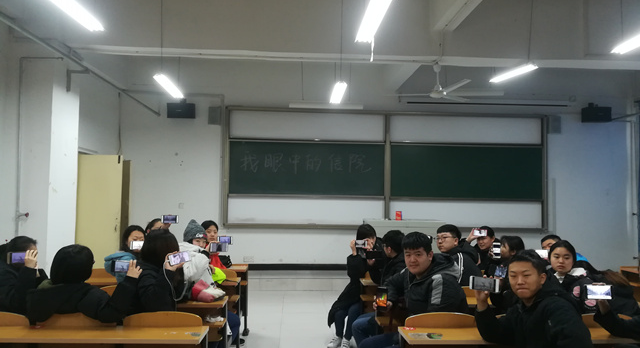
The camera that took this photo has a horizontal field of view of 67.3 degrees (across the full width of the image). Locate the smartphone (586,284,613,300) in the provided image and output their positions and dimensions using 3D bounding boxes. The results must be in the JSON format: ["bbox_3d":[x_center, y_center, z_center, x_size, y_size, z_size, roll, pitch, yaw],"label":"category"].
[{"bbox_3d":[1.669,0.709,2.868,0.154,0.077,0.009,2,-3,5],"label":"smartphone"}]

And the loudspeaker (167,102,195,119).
[{"bbox_3d":[-2.486,-1.126,8.684,0.470,0.280,0.260,1,-3,-3],"label":"loudspeaker"}]

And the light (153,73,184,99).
[{"bbox_3d":[-2.069,-1.204,6.640,0.170,0.090,1.270,1,-3,-3],"label":"light"}]

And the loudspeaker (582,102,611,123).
[{"bbox_3d":[5.213,-1.094,9.107,0.470,0.280,0.260,1,-3,4],"label":"loudspeaker"}]

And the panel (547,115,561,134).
[{"bbox_3d":[4.514,-0.936,9.222,0.250,0.350,0.080,1,-3,-3],"label":"panel"}]

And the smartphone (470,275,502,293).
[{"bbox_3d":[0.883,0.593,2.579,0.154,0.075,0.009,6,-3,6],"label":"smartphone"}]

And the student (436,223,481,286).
[{"bbox_3d":[1.261,1.150,4.496,0.600,1.370,0.550,2,-3,-21],"label":"student"}]

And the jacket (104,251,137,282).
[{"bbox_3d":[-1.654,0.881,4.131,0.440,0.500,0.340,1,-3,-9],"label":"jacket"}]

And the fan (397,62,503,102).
[{"bbox_3d":[1.495,-1.179,6.096,1.400,0.450,1.400,1,-3,-3],"label":"fan"}]

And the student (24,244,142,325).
[{"bbox_3d":[-1.607,1.063,3.253,0.700,1.140,0.620,1,-3,4],"label":"student"}]

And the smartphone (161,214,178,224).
[{"bbox_3d":[-1.420,0.434,4.566,0.158,0.077,0.009,2,-3,-10],"label":"smartphone"}]

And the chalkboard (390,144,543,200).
[{"bbox_3d":[2.796,-0.020,9.141,2.950,1.050,0.060,1,-3,-3],"label":"chalkboard"}]

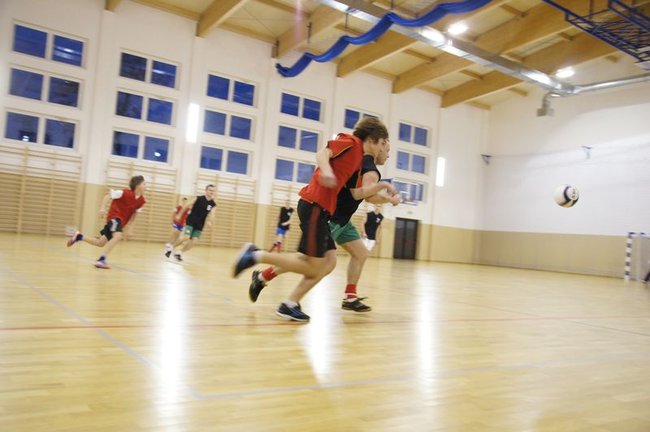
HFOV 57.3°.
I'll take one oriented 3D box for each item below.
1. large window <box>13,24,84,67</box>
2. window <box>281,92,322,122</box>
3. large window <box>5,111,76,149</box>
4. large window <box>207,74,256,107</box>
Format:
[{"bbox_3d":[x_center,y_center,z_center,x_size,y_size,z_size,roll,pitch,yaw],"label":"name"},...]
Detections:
[{"bbox_3d":[-9.940,-6.119,21.467,2.296,0.965,0.150,6,-3,-36],"label":"large window"},{"bbox_3d":[-1.075,-5.022,27.489,2.250,0.970,0.140,6,-3,-36],"label":"window"},{"bbox_3d":[-10.026,-3.009,21.020,2.250,0.970,0.140,6,-3,-36],"label":"large window"},{"bbox_3d":[-3.973,-5.350,25.370,2.250,0.970,0.140,6,-3,-36],"label":"large window"}]

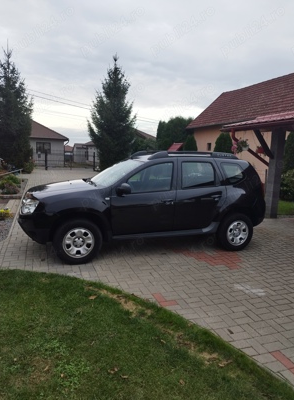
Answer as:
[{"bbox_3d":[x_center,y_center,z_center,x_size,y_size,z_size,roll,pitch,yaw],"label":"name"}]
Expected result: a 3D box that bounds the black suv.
[{"bbox_3d":[0.025,-0.045,5.275,4.310,1.690,1.900,-1,9,-19],"label":"black suv"}]

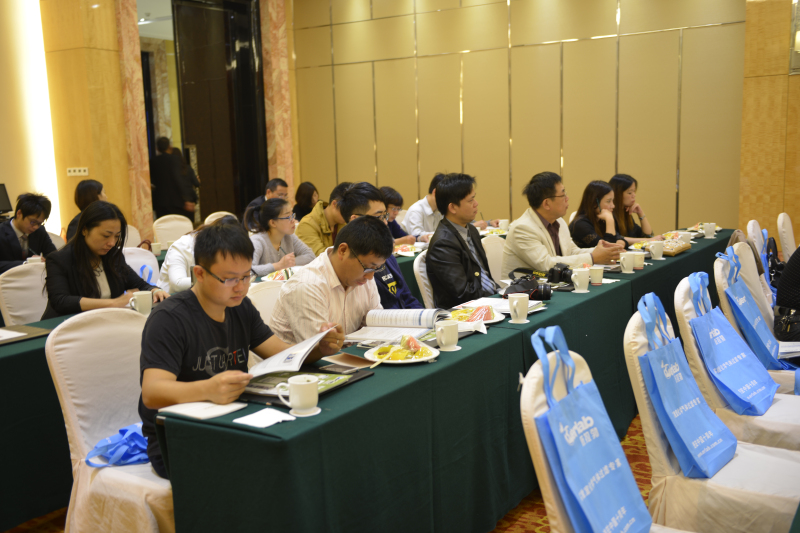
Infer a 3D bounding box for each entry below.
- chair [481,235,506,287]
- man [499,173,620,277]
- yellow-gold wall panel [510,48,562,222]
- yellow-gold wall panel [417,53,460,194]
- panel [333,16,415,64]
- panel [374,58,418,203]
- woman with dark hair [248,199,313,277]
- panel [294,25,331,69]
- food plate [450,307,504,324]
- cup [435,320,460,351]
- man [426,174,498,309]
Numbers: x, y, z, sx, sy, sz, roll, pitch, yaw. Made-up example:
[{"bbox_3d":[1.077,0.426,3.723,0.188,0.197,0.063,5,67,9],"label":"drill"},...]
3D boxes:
[{"bbox_3d":[0.799,0.268,5.402,0.540,0.930,0.440,3,9,32],"label":"chair"},{"bbox_3d":[0.872,0.091,4.852,0.770,1.280,0.550,4,10,33],"label":"man"},{"bbox_3d":[1.520,-1.197,9.452,0.612,2.478,0.040,4,10,34],"label":"yellow-gold wall panel"},{"bbox_3d":[0.478,-1.245,9.928,0.609,2.460,0.060,4,10,33],"label":"yellow-gold wall panel"},{"bbox_3d":[-0.362,-3.090,11.554,1.361,0.554,0.060,3,9,32],"label":"panel"},{"bbox_3d":[-0.025,-1.298,10.493,0.612,2.478,0.040,4,10,34],"label":"panel"},{"bbox_3d":[-0.748,0.151,5.184,0.730,1.170,0.510,4,10,33],"label":"woman with dark hair"},{"bbox_3d":[-1.218,-3.134,12.084,0.653,0.554,0.060,3,9,32],"label":"panel"},{"bbox_3d":[0.319,0.193,3.500,0.240,0.060,0.240,-2,8,0],"label":"food plate"},{"bbox_3d":[0.169,0.255,3.062,0.083,0.095,0.110,2,8,28],"label":"cup"},{"bbox_3d":[0.475,0.195,4.158,0.760,1.295,0.490,2,9,27],"label":"man"}]

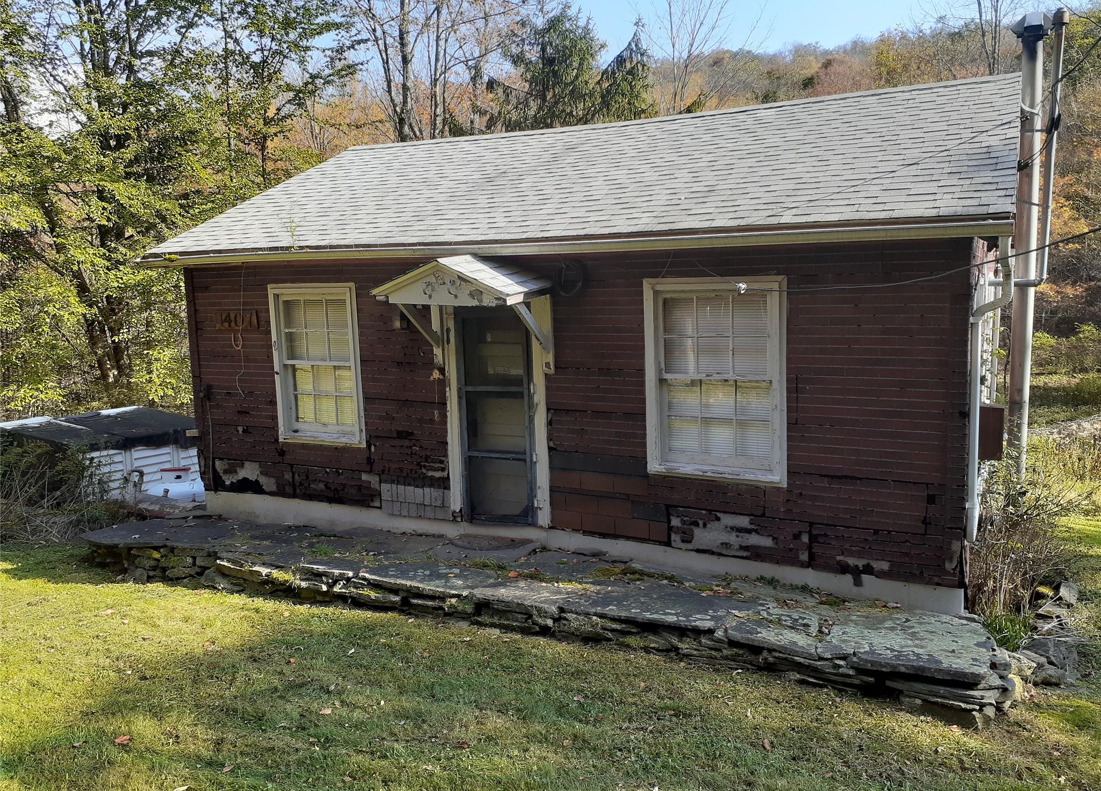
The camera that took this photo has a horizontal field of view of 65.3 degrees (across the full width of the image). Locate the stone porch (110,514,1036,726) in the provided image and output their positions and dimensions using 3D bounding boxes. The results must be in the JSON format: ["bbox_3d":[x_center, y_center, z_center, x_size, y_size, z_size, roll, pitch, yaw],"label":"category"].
[{"bbox_3d":[-0.676,1.640,7.238,8.220,0.360,1.190,3,10,26],"label":"stone porch"}]

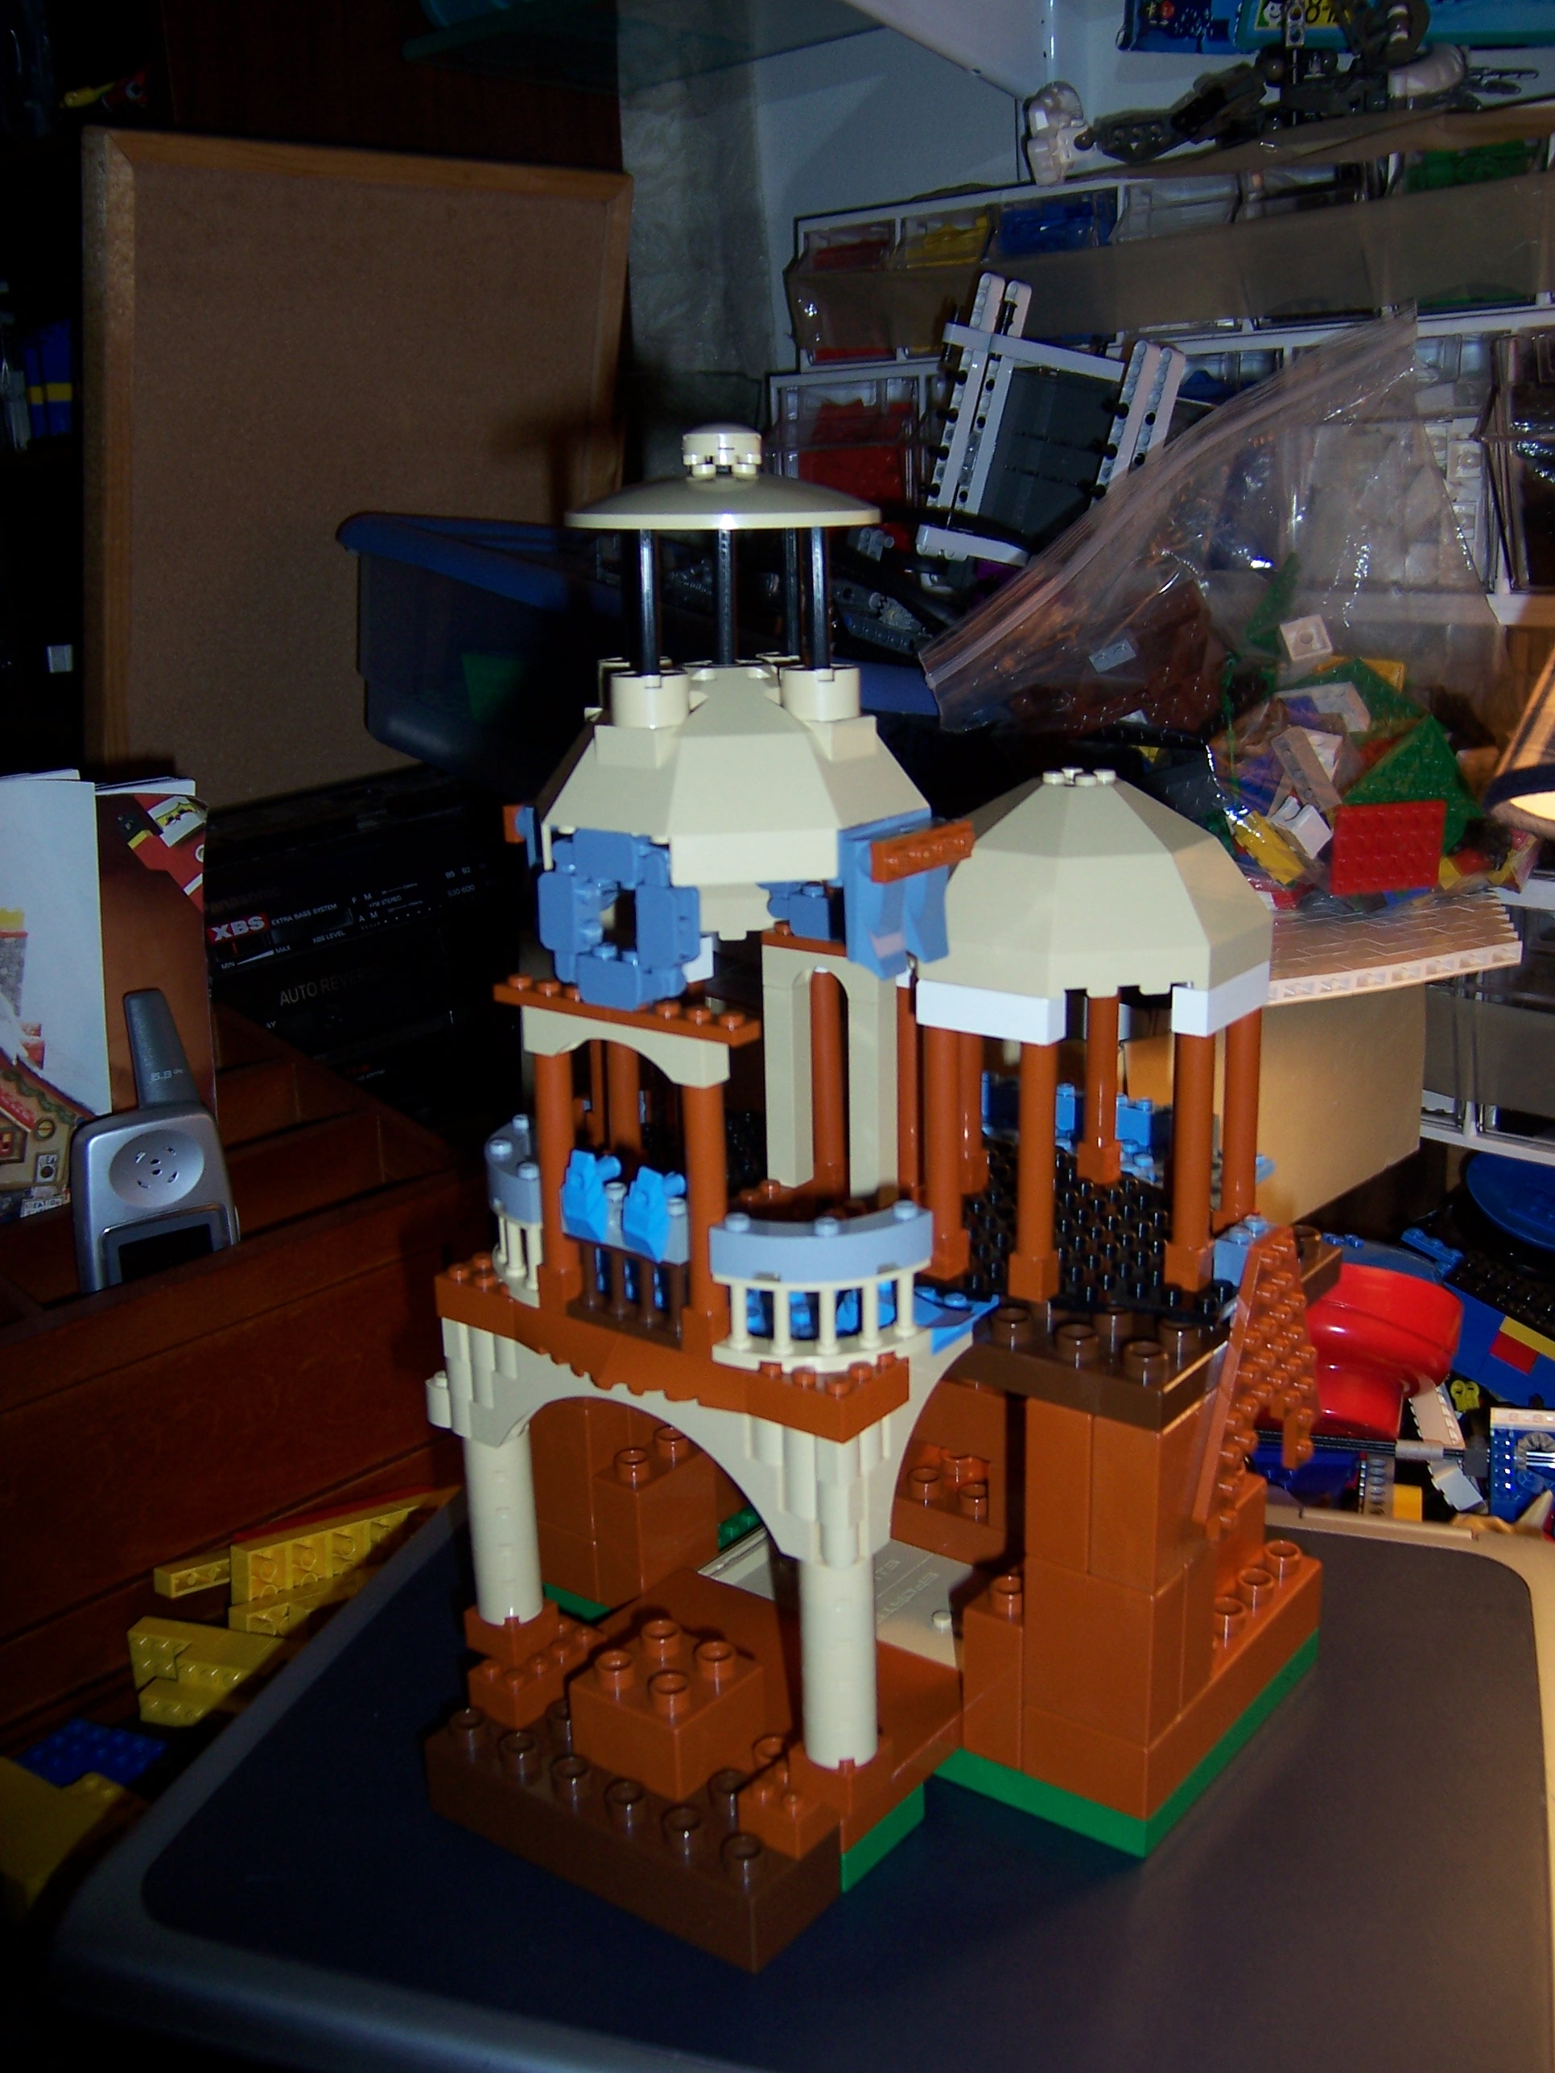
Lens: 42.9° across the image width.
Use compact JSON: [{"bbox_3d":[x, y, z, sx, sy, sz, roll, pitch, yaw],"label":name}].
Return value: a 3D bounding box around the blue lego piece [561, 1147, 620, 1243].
[{"bbox_3d":[-0.039,0.034,0.412,0.007,0.018,0.011,10,19,36],"label":"blue lego piece"}]

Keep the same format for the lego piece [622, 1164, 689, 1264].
[{"bbox_3d":[-0.025,0.036,0.405,0.011,0.018,0.013,11,20,36],"label":"lego piece"}]

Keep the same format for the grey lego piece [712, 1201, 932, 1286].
[{"bbox_3d":[0.010,0.042,0.400,0.045,0.011,0.015,-3,16,-7],"label":"grey lego piece"}]

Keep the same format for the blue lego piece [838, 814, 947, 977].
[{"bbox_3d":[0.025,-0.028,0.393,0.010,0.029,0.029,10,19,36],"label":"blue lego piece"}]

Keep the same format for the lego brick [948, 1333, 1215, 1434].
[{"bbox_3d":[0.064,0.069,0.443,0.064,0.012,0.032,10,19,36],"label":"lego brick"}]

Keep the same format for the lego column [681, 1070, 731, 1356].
[{"bbox_3d":[-0.015,0.036,0.398,0.008,0.058,0.008,10,19,36],"label":"lego column"}]

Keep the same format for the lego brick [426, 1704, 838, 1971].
[{"bbox_3d":[-0.033,0.174,0.445,0.096,0.024,0.032,10,19,36],"label":"lego brick"}]

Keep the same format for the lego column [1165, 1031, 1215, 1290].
[{"bbox_3d":[0.091,0.027,0.434,0.008,0.058,0.008,10,19,36],"label":"lego column"}]

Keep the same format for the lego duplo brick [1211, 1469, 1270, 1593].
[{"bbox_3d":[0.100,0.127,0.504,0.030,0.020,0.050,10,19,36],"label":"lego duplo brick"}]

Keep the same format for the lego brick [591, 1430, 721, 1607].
[{"bbox_3d":[-0.032,0.129,0.531,0.016,0.042,0.032,11,20,36],"label":"lego brick"}]

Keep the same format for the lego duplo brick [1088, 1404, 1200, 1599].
[{"bbox_3d":[0.083,0.094,0.432,0.016,0.042,0.032,11,20,36],"label":"lego duplo brick"}]

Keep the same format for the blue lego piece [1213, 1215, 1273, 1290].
[{"bbox_3d":[0.106,0.048,0.449,0.008,0.011,0.016,10,19,36],"label":"blue lego piece"}]

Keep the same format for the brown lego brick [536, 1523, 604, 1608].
[{"bbox_3d":[-0.051,0.138,0.550,0.032,0.019,0.032,10,19,36],"label":"brown lego brick"}]

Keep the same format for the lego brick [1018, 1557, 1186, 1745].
[{"bbox_3d":[0.073,0.133,0.443,0.032,0.041,0.016,10,19,36],"label":"lego brick"}]

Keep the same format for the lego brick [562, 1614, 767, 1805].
[{"bbox_3d":[-0.025,0.151,0.451,0.032,0.023,0.032,11,20,36],"label":"lego brick"}]

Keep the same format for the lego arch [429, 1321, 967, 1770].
[{"bbox_3d":[-0.019,0.103,0.455,0.120,0.079,0.049,10,19,36],"label":"lego arch"}]

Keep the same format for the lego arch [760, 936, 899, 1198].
[{"bbox_3d":[0.012,0.008,0.466,0.033,0.058,0.008,11,20,36],"label":"lego arch"}]

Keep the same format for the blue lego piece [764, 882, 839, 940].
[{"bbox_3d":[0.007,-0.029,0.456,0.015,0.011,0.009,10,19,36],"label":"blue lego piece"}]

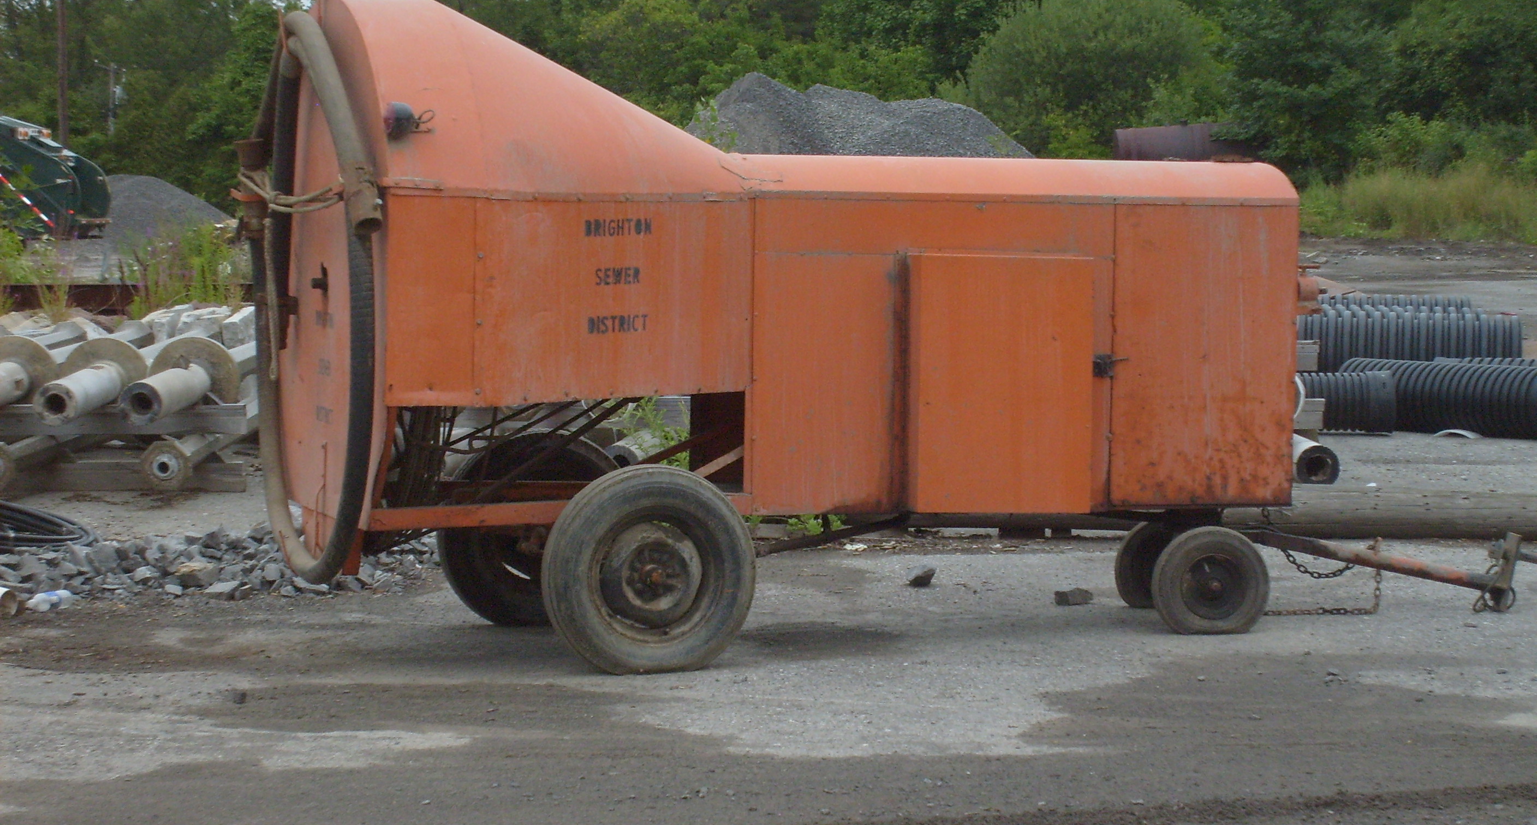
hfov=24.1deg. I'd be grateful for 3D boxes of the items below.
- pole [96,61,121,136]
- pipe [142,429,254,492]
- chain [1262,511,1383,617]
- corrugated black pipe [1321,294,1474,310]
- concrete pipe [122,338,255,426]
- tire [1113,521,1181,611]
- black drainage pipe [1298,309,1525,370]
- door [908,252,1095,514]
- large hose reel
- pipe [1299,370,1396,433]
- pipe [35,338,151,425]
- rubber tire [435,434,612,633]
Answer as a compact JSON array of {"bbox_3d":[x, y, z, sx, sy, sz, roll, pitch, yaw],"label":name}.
[{"bbox_3d":[-40.403,-16.494,220.298,1.800,10.000,0.600,0,3,0],"label":"pole"},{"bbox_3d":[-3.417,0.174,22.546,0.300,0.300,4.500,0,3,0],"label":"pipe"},{"bbox_3d":[2.106,0.574,13.700,0.450,0.400,0.130,0,4,-4],"label":"chain"},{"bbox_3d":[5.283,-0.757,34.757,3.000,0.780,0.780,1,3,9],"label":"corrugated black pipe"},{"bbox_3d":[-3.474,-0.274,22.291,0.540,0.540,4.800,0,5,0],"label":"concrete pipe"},{"bbox_3d":[1.565,0.560,14.048,0.420,0.410,0.125,0,4,-4],"label":"tire"},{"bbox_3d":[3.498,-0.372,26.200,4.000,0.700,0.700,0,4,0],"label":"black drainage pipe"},{"bbox_3d":[0.807,-0.097,12.435,0.650,0.891,0.100,-1,4,-20],"label":"door"},{"bbox_3d":[-1.595,-0.400,12.404,0.240,1.900,1.250,-1,4,-20],"label":"large hose reel"},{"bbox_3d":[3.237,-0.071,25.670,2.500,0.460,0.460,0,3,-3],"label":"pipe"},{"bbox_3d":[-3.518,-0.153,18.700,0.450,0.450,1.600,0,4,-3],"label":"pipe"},{"bbox_3d":[-0.889,0.450,13.915,0.770,0.761,0.200,-1,4,-20],"label":"rubber tire"}]

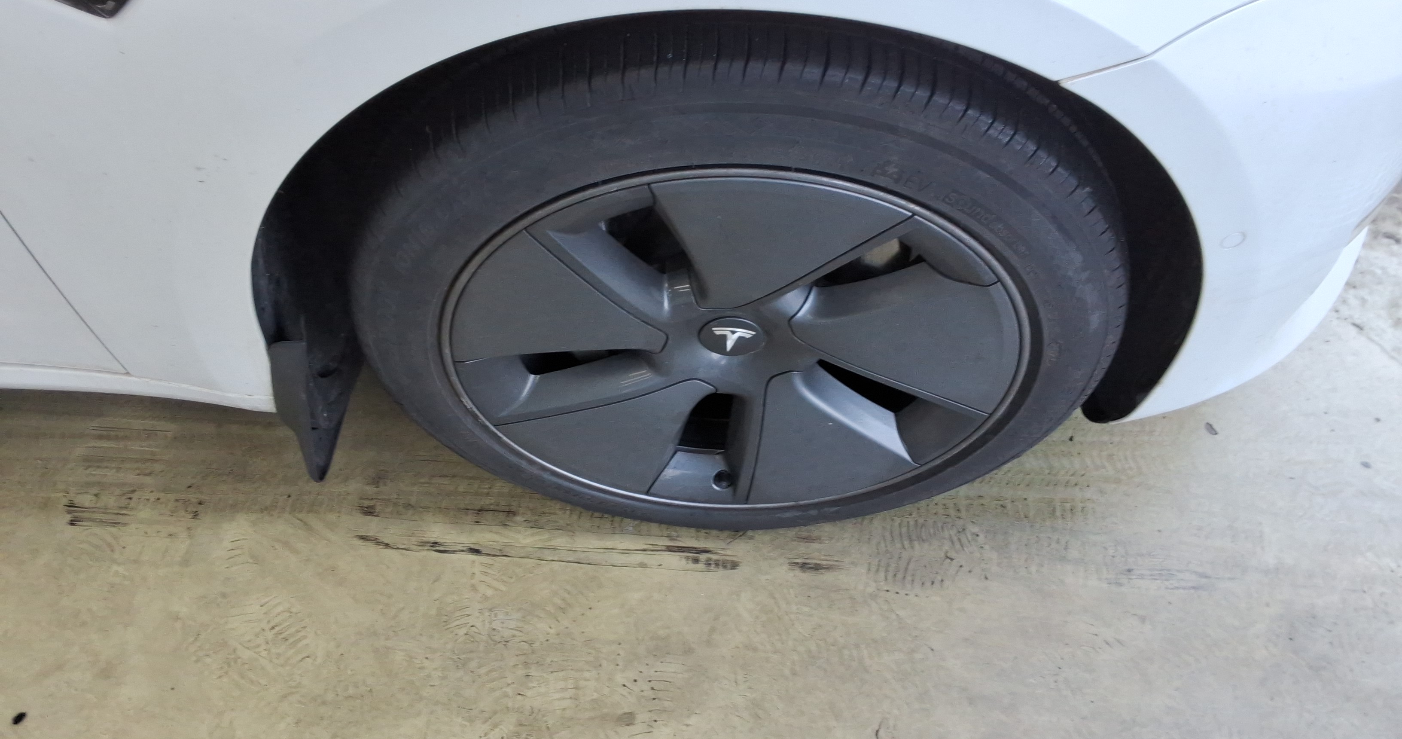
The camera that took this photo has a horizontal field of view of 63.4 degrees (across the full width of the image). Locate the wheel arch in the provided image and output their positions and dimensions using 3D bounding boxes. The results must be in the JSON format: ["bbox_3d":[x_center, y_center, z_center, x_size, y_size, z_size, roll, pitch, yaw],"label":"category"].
[{"bbox_3d":[0.010,-0.163,0.982,0.850,0.580,0.290,1,55,1],"label":"wheel arch"}]

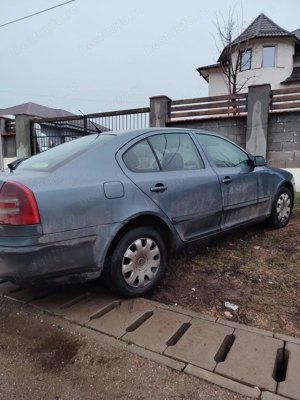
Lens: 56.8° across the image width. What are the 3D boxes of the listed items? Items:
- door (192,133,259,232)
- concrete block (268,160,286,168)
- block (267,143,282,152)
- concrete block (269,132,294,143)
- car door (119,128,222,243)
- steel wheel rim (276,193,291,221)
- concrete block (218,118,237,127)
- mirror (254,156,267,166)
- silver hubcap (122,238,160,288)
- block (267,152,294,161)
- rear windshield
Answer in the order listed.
[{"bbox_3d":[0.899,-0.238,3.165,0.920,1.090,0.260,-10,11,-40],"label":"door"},{"bbox_3d":[2.834,-0.791,6.195,0.380,0.185,0.190,3,7,25],"label":"concrete block"},{"bbox_3d":[2.784,-1.168,6.177,0.360,0.195,0.190,3,7,25],"label":"block"},{"bbox_3d":[2.898,-1.367,6.101,0.450,0.200,0.190,3,7,25],"label":"concrete block"},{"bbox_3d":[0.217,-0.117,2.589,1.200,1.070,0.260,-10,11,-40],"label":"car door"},{"bbox_3d":[1.856,0.113,3.966,0.400,0.400,0.140,-12,12,-39],"label":"steel wheel rim"},{"bbox_3d":[1.857,-1.812,6.540,0.390,0.195,0.190,3,7,25],"label":"concrete block"},{"bbox_3d":[1.262,-0.433,3.172,0.120,0.130,0.175,-10,11,-40],"label":"mirror"},{"bbox_3d":[-0.103,0.515,2.338,0.405,0.405,0.140,-12,12,-39],"label":"silver hubcap"},{"bbox_3d":[2.900,-0.963,6.145,0.460,0.195,0.190,3,7,25],"label":"block"},{"bbox_3d":[-0.863,-0.431,2.601,0.820,0.100,1.180,-36,27,-32],"label":"rear windshield"}]

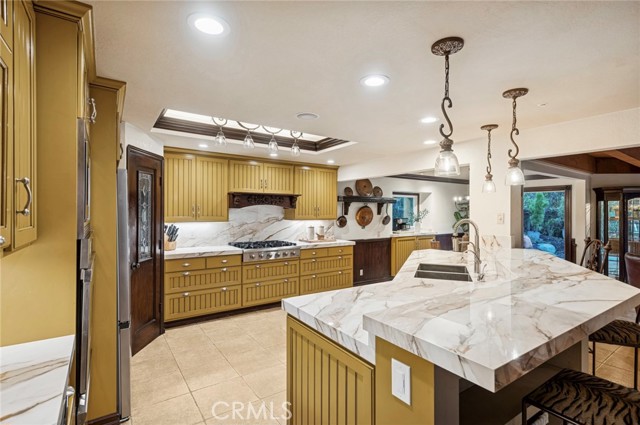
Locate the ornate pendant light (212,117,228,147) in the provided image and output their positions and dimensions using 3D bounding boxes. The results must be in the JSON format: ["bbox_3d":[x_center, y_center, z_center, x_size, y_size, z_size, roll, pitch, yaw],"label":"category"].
[{"bbox_3d":[-0.975,-0.807,2.970,0.140,0.315,0.140,0,0,-35],"label":"ornate pendant light"}]

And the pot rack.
[{"bbox_3d":[0.923,-0.110,5.743,1.390,0.312,0.180,0,0,-35],"label":"pot rack"}]

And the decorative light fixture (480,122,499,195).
[{"bbox_3d":[1.562,-0.484,2.778,0.157,0.600,0.157,0,0,-35],"label":"decorative light fixture"}]

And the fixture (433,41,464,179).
[{"bbox_3d":[0.591,-0.477,1.403,0.155,0.610,0.155,0,0,-35],"label":"fixture"}]

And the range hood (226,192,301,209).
[{"bbox_3d":[-0.908,-0.164,4.652,1.170,0.213,0.450,0,0,-35],"label":"range hood"}]

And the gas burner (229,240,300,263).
[{"bbox_3d":[-0.831,0.572,4.586,0.916,0.212,0.600,0,0,-35],"label":"gas burner"}]

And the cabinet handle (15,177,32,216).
[{"bbox_3d":[-0.967,-0.053,0.990,0.036,0.129,0.017,0,0,-35],"label":"cabinet handle"}]

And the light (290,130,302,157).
[{"bbox_3d":[-0.274,-0.784,3.460,0.130,0.278,0.130,0,0,0],"label":"light"}]

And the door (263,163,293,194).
[{"bbox_3d":[-0.640,-0.515,4.733,0.532,0.471,0.022,0,0,-35],"label":"door"}]

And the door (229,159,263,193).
[{"bbox_3d":[-1.077,-0.516,4.428,0.515,0.471,0.022,0,0,-35],"label":"door"}]

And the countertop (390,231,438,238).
[{"bbox_3d":[1.933,0.494,6.888,1.540,0.053,0.610,0,0,-35],"label":"countertop"}]

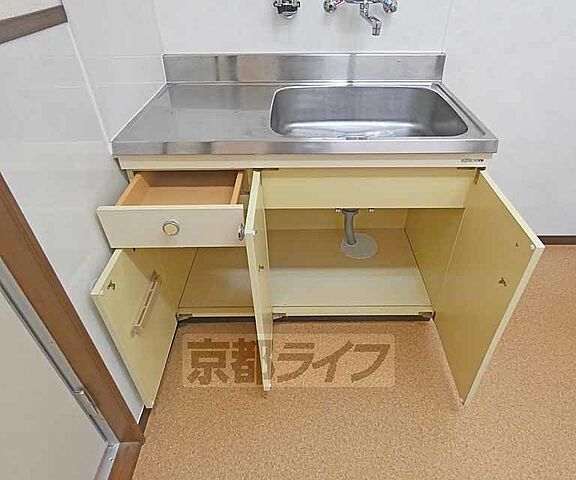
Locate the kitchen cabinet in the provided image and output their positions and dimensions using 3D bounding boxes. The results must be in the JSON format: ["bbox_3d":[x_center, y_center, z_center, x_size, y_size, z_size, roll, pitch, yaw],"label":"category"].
[{"bbox_3d":[0.049,0.001,1.281,1.050,0.750,0.885,0,38,3],"label":"kitchen cabinet"}]

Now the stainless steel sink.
[{"bbox_3d":[0.232,-0.363,1.161,0.577,0.156,0.447,0,40,2],"label":"stainless steel sink"}]

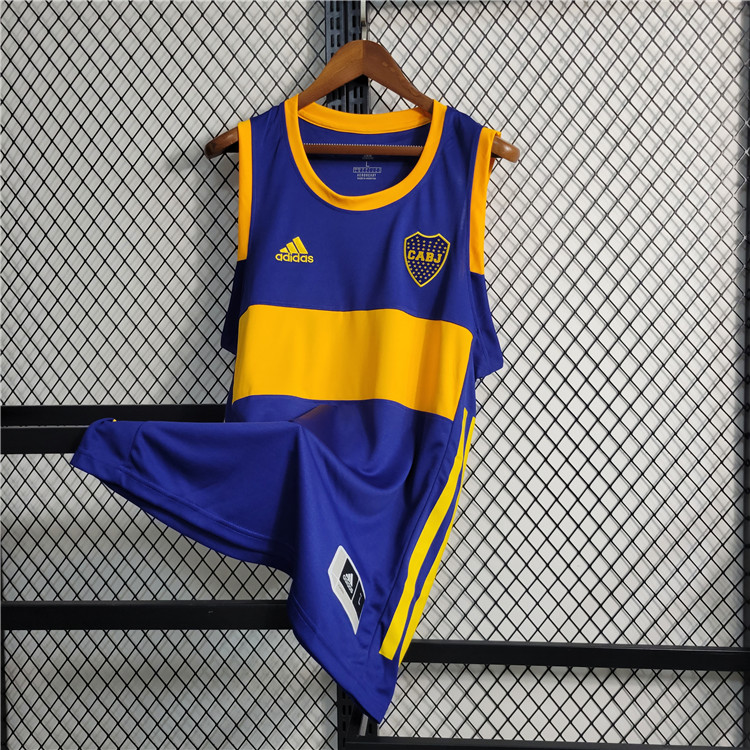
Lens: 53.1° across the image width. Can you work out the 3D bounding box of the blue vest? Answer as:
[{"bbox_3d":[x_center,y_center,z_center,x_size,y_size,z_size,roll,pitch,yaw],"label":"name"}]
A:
[{"bbox_3d":[-0.118,0.041,1.000,0.540,0.790,0.190,-1,3,-3],"label":"blue vest"}]

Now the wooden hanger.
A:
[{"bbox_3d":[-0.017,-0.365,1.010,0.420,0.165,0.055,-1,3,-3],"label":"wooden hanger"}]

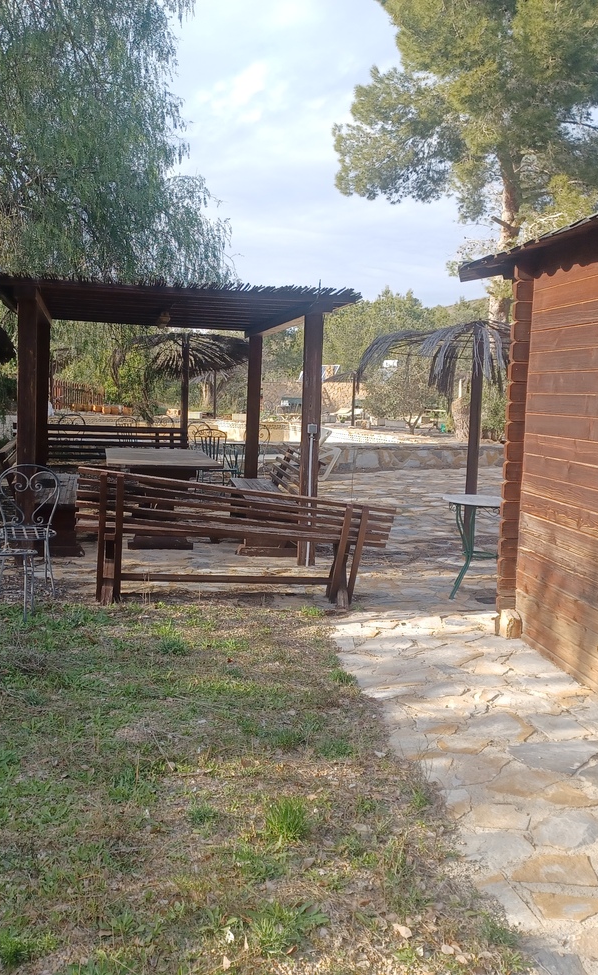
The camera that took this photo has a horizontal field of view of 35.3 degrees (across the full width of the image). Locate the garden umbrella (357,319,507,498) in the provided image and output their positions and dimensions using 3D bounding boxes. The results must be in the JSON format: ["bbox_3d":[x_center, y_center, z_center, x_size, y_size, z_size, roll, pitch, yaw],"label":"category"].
[{"bbox_3d":[1.659,-0.481,8.839,2.300,2.220,2.300,2,6,0],"label":"garden umbrella"}]

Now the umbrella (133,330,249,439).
[{"bbox_3d":[-1.708,-1.161,13.959,2.200,2.330,2.200,2,6,0],"label":"umbrella"}]

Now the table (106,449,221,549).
[{"bbox_3d":[-1.429,0.074,9.477,1.020,0.765,2.400,1,6,-12],"label":"table"}]

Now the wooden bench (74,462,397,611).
[{"bbox_3d":[-0.442,0.327,6.514,2.120,0.910,0.760,2,6,-6],"label":"wooden bench"}]

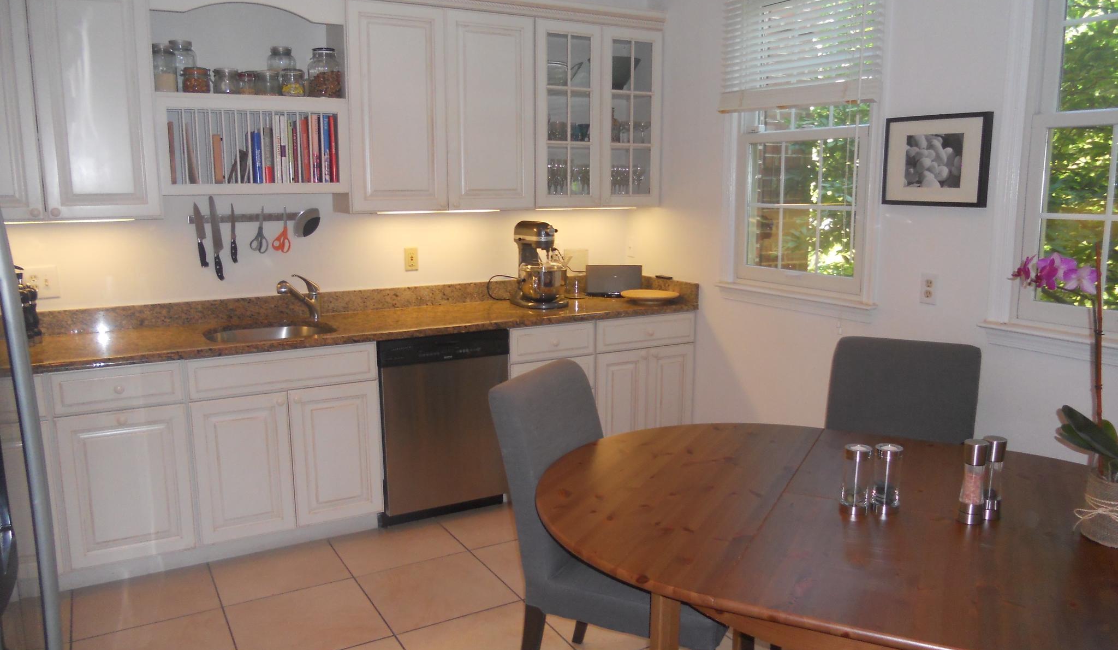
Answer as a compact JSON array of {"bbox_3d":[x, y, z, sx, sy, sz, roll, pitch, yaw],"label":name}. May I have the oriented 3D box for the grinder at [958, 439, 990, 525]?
[{"bbox_3d":[0.993,0.376,2.088,0.060,0.196,0.060,5,11,26],"label":"grinder"}]

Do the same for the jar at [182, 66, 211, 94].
[{"bbox_3d":[-1.466,-0.986,3.527,0.106,0.112,0.106,-6,12,-28],"label":"jar"}]

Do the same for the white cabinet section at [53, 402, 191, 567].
[{"bbox_3d":[-1.725,0.566,3.473,0.427,0.581,0.460,-5,12,-28],"label":"white cabinet section"}]

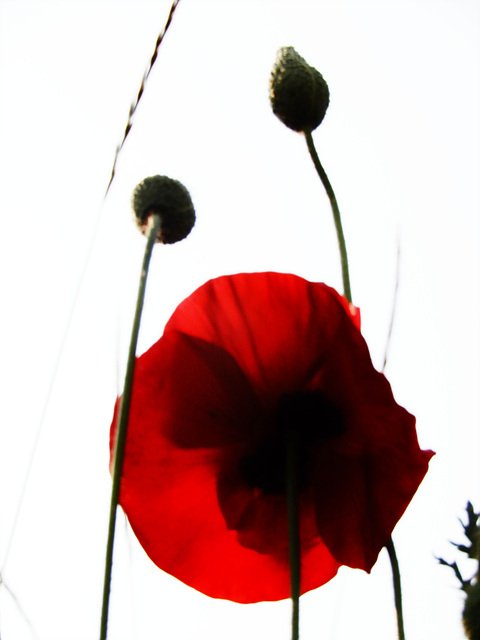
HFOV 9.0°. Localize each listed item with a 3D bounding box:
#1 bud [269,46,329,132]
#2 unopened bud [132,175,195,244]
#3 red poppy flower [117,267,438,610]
[{"bbox_3d":[0.014,-0.055,0.730,0.014,0.022,0.014,-13,-30,0],"label":"bud"},{"bbox_3d":[-0.017,-0.025,0.680,0.014,0.021,0.014,0,-69,15],"label":"unopened bud"},{"bbox_3d":[0.007,0.027,0.690,0.073,0.038,0.073,0,-69,-6],"label":"red poppy flower"}]

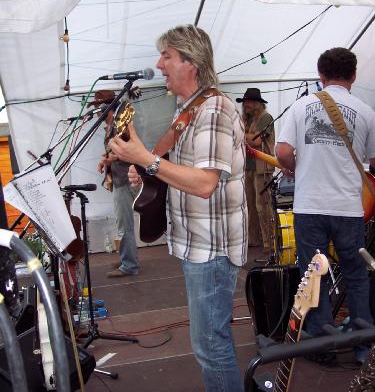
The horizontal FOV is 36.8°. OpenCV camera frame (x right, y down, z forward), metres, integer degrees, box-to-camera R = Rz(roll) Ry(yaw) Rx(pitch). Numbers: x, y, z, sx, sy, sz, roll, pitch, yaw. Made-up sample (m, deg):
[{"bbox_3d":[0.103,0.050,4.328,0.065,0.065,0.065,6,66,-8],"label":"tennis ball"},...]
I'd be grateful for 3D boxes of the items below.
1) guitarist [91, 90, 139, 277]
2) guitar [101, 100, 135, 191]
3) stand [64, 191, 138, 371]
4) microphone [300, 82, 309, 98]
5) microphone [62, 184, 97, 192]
[{"bbox_3d":[-0.742,-0.128,5.725,0.470,1.860,0.520,-4,5,-16],"label":"guitarist"},{"bbox_3d":[-0.671,-0.464,5.450,0.100,0.902,0.360,7,28,-18],"label":"guitar"},{"bbox_3d":[-0.605,0.446,3.623,0.480,1.050,0.500,-2,5,6],"label":"stand"},{"bbox_3d":[1.208,-1.086,5.800,0.050,0.165,0.050,-3,5,0],"label":"microphone"},{"bbox_3d":[-0.694,-0.048,3.620,0.210,0.050,0.050,-3,5,0],"label":"microphone"}]

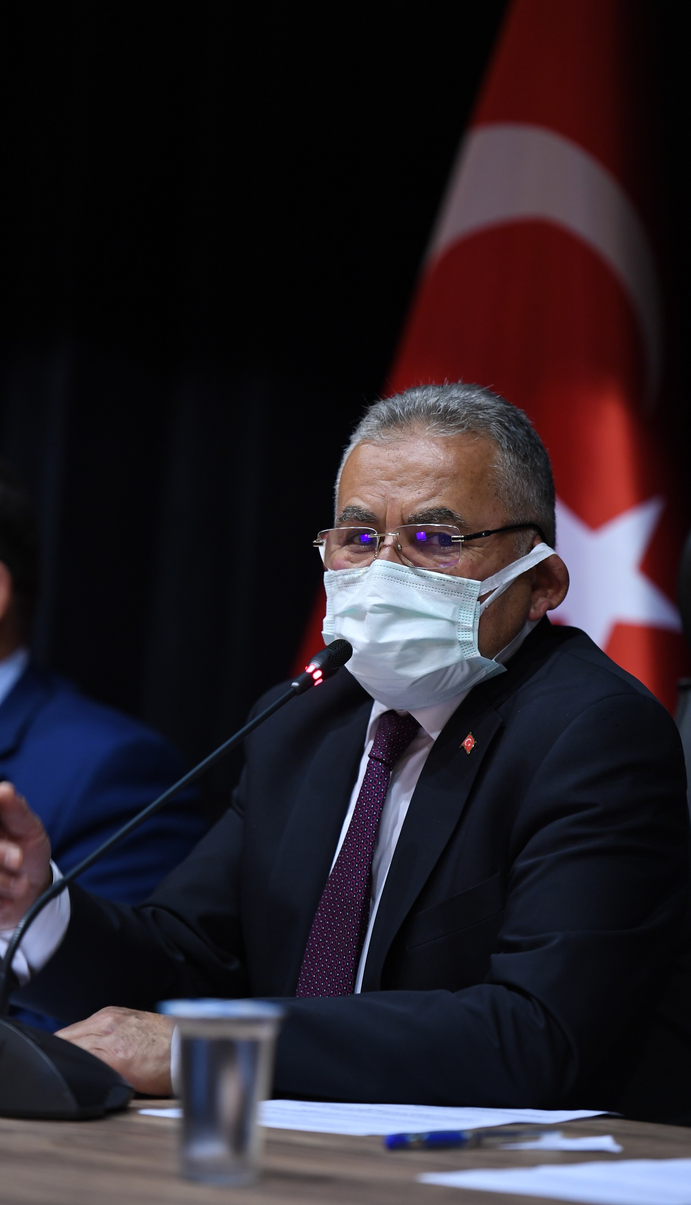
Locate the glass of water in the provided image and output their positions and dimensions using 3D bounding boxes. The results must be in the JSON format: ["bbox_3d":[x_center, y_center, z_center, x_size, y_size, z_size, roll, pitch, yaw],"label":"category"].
[{"bbox_3d":[-0.078,0.306,3.020,0.075,0.107,0.075,0,1,0],"label":"glass of water"}]

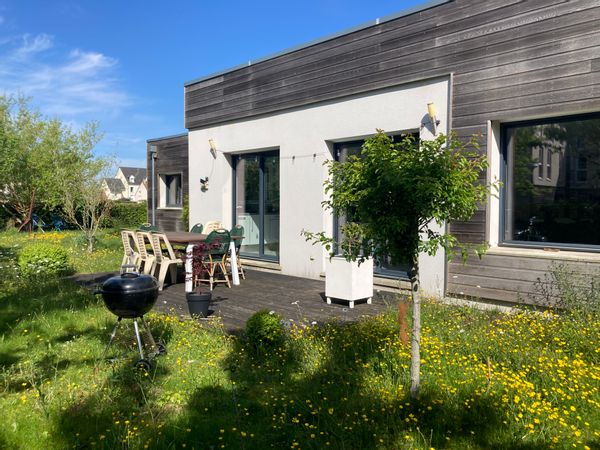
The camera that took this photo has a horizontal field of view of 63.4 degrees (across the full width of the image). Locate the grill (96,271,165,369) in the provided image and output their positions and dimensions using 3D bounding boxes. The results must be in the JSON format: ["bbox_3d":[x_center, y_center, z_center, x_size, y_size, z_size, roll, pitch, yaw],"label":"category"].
[{"bbox_3d":[-1.670,0.906,4.780,0.600,0.920,0.600,0,2,-12],"label":"grill"}]

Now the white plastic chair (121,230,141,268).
[{"bbox_3d":[-2.720,0.499,8.070,0.510,0.790,0.470,-1,2,-42],"label":"white plastic chair"}]

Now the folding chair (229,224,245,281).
[{"bbox_3d":[-1.180,0.468,8.000,0.500,0.890,0.430,-1,2,-44],"label":"folding chair"}]

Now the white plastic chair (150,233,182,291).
[{"bbox_3d":[-1.930,0.535,7.170,0.510,0.790,0.470,-1,2,-42],"label":"white plastic chair"}]

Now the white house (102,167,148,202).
[{"bbox_3d":[-33.500,-6.300,96.000,13.000,9.200,9.000,0,2,-9],"label":"white house"}]

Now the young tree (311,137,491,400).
[{"bbox_3d":[0.810,0.324,3.950,1.500,2.170,1.450,1,2,0],"label":"young tree"}]

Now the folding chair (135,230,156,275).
[{"bbox_3d":[-2.330,0.517,7.620,0.510,0.790,0.470,-1,2,-42],"label":"folding chair"}]

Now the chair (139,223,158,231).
[{"bbox_3d":[-2.720,0.422,8.950,0.440,0.890,0.500,-1,2,-42],"label":"chair"}]

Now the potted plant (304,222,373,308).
[{"bbox_3d":[0.635,0.483,6.030,0.440,1.020,0.440,-1,2,-45],"label":"potted plant"}]

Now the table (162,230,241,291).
[{"bbox_3d":[-2.030,0.539,7.850,1.050,0.740,2.300,-1,2,-45],"label":"table"}]

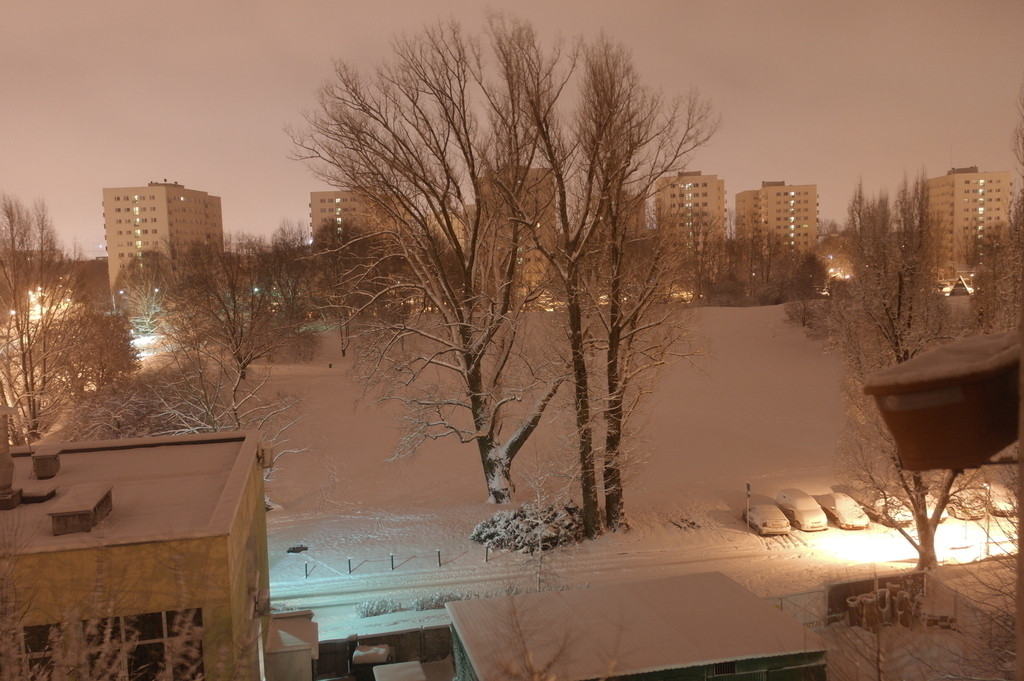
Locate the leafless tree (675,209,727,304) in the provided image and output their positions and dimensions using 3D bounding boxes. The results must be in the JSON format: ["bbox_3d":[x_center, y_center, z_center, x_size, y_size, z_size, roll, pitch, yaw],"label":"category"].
[{"bbox_3d":[39.127,-17.370,177.257,10.800,19.800,10.000,-2,5,0],"label":"leafless tree"}]

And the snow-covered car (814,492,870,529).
[{"bbox_3d":[20.401,10.431,52.697,1.730,1.500,4.150,-2,6,-3],"label":"snow-covered car"}]

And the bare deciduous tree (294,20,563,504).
[{"bbox_3d":[-5.435,-4.715,56.795,18.200,32.000,15.000,-2,5,0],"label":"bare deciduous tree"}]

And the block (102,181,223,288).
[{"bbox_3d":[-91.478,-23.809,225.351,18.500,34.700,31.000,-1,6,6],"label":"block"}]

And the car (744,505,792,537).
[{"bbox_3d":[15.456,10.686,51.804,1.680,1.440,4.200,-2,6,-3],"label":"car"}]

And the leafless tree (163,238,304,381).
[{"bbox_3d":[-37.384,-4.252,114.519,19.300,19.400,17.000,-2,5,0],"label":"leafless tree"}]

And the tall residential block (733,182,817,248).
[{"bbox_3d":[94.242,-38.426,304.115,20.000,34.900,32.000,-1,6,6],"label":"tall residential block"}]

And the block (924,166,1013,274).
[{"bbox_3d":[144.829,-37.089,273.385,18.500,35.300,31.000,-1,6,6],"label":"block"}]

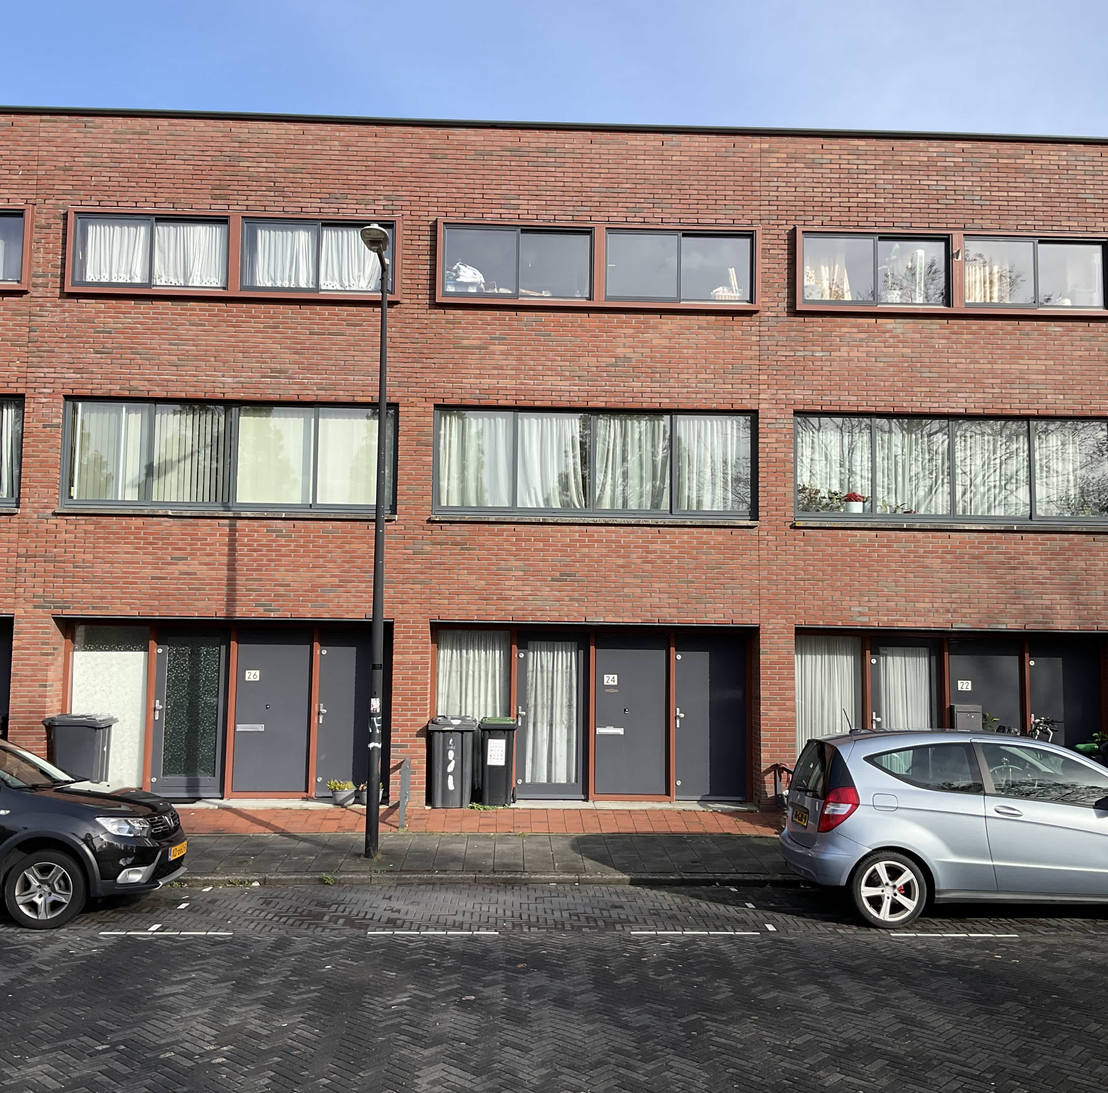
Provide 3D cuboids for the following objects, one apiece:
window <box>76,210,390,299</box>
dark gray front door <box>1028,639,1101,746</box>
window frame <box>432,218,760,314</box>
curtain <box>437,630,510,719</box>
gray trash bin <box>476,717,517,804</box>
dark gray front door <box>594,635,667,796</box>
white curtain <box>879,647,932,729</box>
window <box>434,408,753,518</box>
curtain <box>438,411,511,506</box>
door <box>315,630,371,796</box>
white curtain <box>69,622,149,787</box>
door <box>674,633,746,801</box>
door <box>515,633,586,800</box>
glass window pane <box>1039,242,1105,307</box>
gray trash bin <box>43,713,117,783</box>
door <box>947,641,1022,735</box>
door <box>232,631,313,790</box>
[{"bbox_3d":[-3.941,-3.587,15.126,4.087,1.092,0.200,1,-5,-2],"label":"window"},{"bbox_3d":[6.468,2.200,15.399,0.920,2.083,0.080,1,-6,-2],"label":"dark gray front door"},{"bbox_3d":[0.556,-3.475,15.185,4.002,1.066,0.200,1,-6,-2],"label":"window frame"},{"bbox_3d":[-1.002,2.026,15.276,0.940,1.940,0.100,1,-5,-2],"label":"curtain"},{"bbox_3d":[-0.685,2.619,14.953,0.480,1.060,0.530,1,-5,-2],"label":"gray trash bin"},{"bbox_3d":[0.949,2.091,15.242,0.914,1.975,0.070,1,-5,-2],"label":"dark gray front door"},{"bbox_3d":[4.433,2.146,15.386,0.674,1.760,0.060,1,-6,-2],"label":"white curtain"},{"bbox_3d":[0.511,-1.027,15.117,3.996,1.337,0.150,1,-6,-2],"label":"window"},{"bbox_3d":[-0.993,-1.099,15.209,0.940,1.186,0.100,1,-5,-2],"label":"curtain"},{"bbox_3d":[-2.500,2.068,15.106,0.910,2.029,0.080,1,-6,-2],"label":"door"},{"bbox_3d":[-5.500,2.005,15.090,0.924,2.048,0.060,1,-6,-2],"label":"white curtain"},{"bbox_3d":[1.985,2.152,15.469,0.912,2.105,0.080,1,-5,-2],"label":"door"},{"bbox_3d":[-0.037,2.141,15.392,0.888,2.080,0.080,1,-5,-2],"label":"door"},{"bbox_3d":[6.553,-3.442,15.495,0.838,0.832,0.050,1,-5,-2],"label":"glass window pane"},{"bbox_3d":[-5.539,2.497,14.178,0.720,1.080,0.580,0,-5,3],"label":"gray trash bin"},{"bbox_3d":[5.443,2.164,15.403,0.899,1.996,0.070,1,-5,-2],"label":"door"},{"bbox_3d":[-3.508,2.057,15.266,0.916,2.014,0.080,1,-5,-2],"label":"door"}]

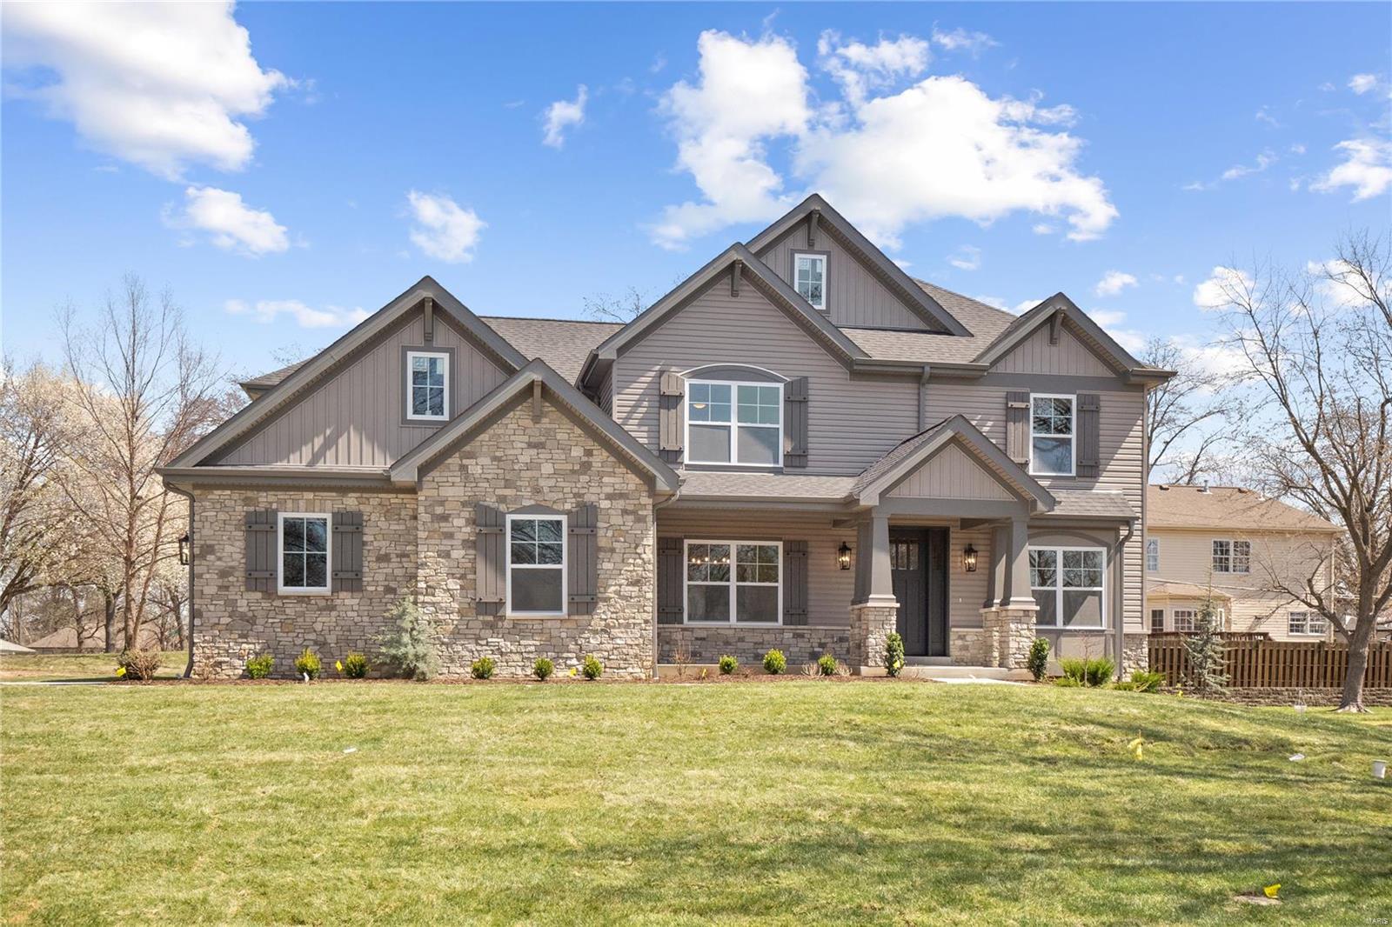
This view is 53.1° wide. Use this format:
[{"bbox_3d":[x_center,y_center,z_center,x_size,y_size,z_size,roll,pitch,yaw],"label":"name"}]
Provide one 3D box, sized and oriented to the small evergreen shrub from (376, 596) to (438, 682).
[{"bbox_3d":[-4.168,2.540,20.200,0.860,1.200,0.840,0,-1,-11],"label":"small evergreen shrub"}]

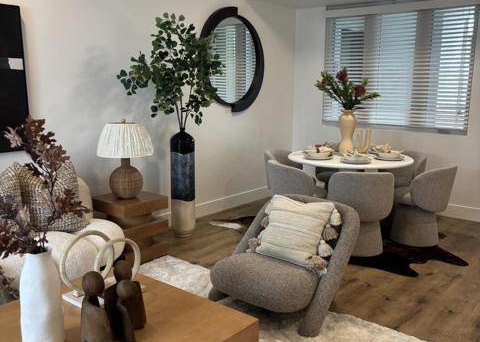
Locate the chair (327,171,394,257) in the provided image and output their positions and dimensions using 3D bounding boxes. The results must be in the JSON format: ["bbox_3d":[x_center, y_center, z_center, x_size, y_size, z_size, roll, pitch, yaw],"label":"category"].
[{"bbox_3d":[1.069,0.337,4.272,0.565,0.745,0.575,3,11,13],"label":"chair"}]

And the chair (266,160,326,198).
[{"bbox_3d":[0.534,0.275,4.521,0.560,0.740,0.560,-4,11,-25],"label":"chair"}]

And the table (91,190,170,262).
[{"bbox_3d":[-0.919,0.466,4.082,0.440,0.495,0.440,9,13,39],"label":"table"}]

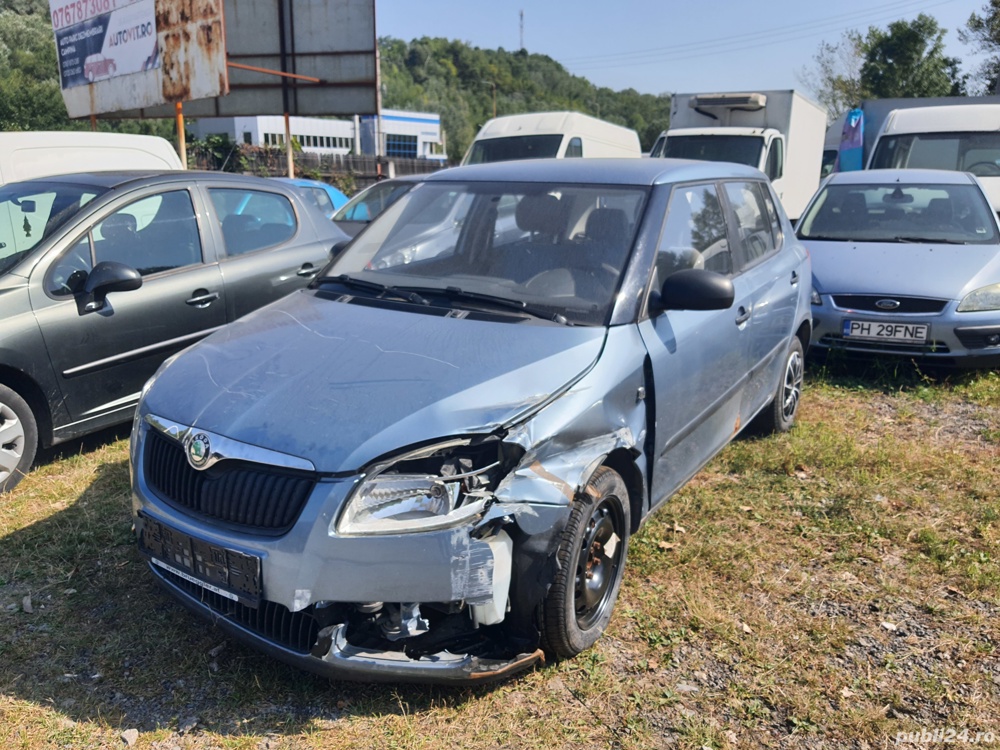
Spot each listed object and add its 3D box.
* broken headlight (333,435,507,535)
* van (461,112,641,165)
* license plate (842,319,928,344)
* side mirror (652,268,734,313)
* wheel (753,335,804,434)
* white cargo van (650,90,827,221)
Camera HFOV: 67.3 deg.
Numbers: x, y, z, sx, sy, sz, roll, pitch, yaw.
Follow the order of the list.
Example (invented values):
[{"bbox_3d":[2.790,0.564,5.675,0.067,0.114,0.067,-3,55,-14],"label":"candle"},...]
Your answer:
[{"bbox_3d":[-0.184,0.275,1.839,0.360,0.250,0.370,10,17,32],"label":"broken headlight"},{"bbox_3d":[0.881,-3.316,13.565,2.050,2.520,5.700,8,16,25],"label":"van"},{"bbox_3d":[2.670,-0.305,5.210,0.520,0.115,0.020,6,16,26],"label":"license plate"},{"bbox_3d":[0.665,-0.283,2.547,0.240,0.150,0.130,10,17,32],"label":"side mirror"},{"bbox_3d":[1.570,0.050,4.255,0.190,0.580,0.580,10,17,32],"label":"wheel"},{"bbox_3d":[4.675,-3.834,14.810,2.150,3.000,6.250,9,16,28],"label":"white cargo van"}]

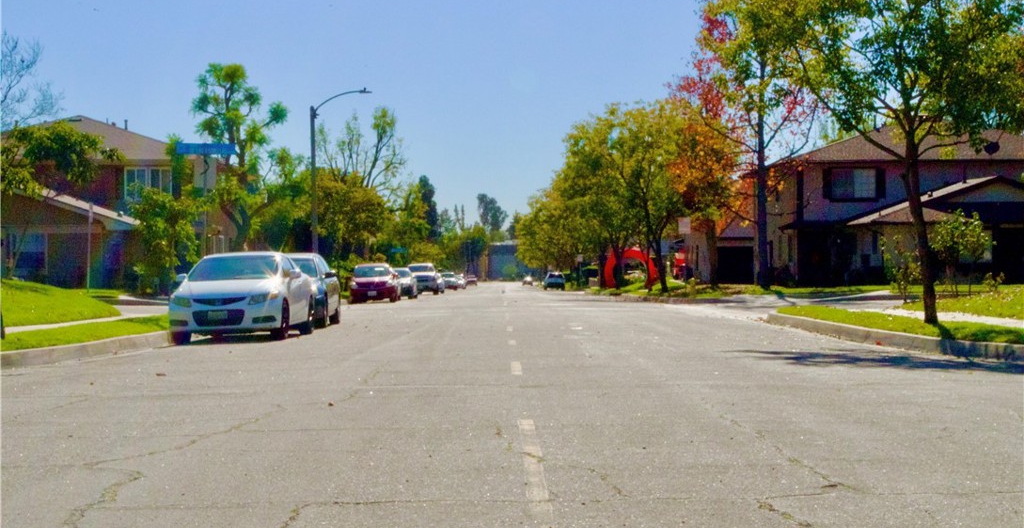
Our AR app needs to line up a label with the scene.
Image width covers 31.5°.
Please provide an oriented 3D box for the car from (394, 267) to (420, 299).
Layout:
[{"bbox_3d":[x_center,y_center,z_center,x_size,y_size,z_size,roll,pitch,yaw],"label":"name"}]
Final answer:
[{"bbox_3d":[-5.400,0.900,84.000,1.800,1.440,4.600,0,0,0],"label":"car"}]

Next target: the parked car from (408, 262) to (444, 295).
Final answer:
[{"bbox_3d":[-5.350,0.910,107.500,1.970,1.840,5.300,0,0,0],"label":"parked car"}]

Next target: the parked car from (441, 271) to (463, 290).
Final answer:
[{"bbox_3d":[-5.500,1.490,153.000,1.800,1.480,4.600,0,0,0],"label":"parked car"}]

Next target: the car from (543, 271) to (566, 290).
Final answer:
[{"bbox_3d":[3.680,1.510,157.000,1.800,1.500,4.500,0,0,0],"label":"car"}]

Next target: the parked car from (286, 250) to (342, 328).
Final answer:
[{"bbox_3d":[-4.510,0.530,36.800,1.820,1.460,4.700,0,0,0],"label":"parked car"}]

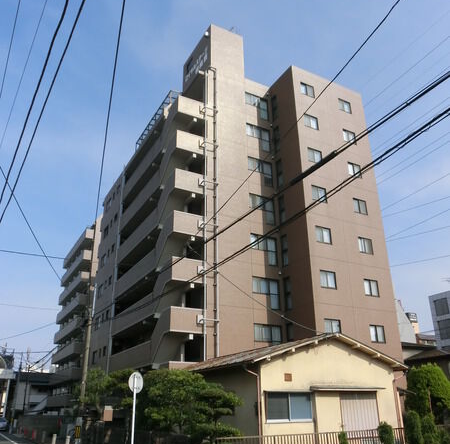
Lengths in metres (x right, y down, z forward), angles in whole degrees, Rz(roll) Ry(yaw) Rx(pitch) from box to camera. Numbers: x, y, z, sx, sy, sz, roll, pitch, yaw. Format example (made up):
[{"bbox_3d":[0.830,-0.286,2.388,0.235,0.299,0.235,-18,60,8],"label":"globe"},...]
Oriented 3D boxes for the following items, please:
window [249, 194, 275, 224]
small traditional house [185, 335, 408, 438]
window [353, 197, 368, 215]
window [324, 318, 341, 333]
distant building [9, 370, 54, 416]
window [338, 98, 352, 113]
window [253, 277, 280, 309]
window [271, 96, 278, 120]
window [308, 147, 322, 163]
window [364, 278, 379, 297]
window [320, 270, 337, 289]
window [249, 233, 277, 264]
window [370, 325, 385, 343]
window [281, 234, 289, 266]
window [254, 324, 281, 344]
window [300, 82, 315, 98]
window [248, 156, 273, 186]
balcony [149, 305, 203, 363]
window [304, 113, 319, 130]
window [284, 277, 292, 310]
[{"bbox_3d":[2.474,-0.799,28.878,1.933,1.900,0.140,11,-25,-26],"label":"window"},{"bbox_3d":[2.653,7.242,18.117,7.400,4.250,6.400,11,-25,-27],"label":"small traditional house"},{"bbox_3d":[9.274,-1.018,29.585,1.200,1.050,0.120,11,-25,-27],"label":"window"},{"bbox_3d":[6.223,6.138,24.773,1.180,1.040,0.120,11,-25,-27],"label":"window"},{"bbox_3d":[-28.339,25.817,64.483,6.500,6.400,7.000,11,-25,-27],"label":"distant building"},{"bbox_3d":[9.038,-8.689,32.686,1.196,1.003,0.140,11,-25,-26],"label":"window"},{"bbox_3d":[2.553,4.433,26.727,1.933,1.856,0.140,11,-25,-26],"label":"window"},{"bbox_3d":[3.776,-8.479,32.379,0.140,2.000,0.620,11,-25,-26],"label":"window"},{"bbox_3d":[6.063,-4.445,29.165,1.173,0.916,0.140,11,-25,-26],"label":"window"},{"bbox_3d":[9.263,4.213,27.399,1.208,1.033,0.140,11,-25,-26],"label":"window"},{"bbox_3d":[6.168,3.493,25.892,1.203,1.049,0.140,11,-25,-26],"label":"window"},{"bbox_3d":[2.514,1.820,27.802,1.933,1.859,0.140,11,-25,-26],"label":"window"},{"bbox_3d":[9.297,6.817,26.327,1.200,1.020,0.120,11,-25,-27],"label":"window"},{"bbox_3d":[3.932,1.879,28.121,0.140,2.000,0.620,11,-25,-26],"label":"window"},{"bbox_3d":[2.593,7.060,25.647,1.933,1.865,0.140,11,-25,-26],"label":"window"},{"bbox_3d":[5.962,-9.481,31.221,1.145,0.957,0.140,11,-25,-26],"label":"window"},{"bbox_3d":[2.465,-3.392,29.885,1.990,1.910,0.120,11,-25,-27],"label":"window"},{"bbox_3d":[-2.521,6.258,24.130,1.970,2.560,2.150,11,-25,-27],"label":"balcony"},{"bbox_3d":[6.030,-6.926,30.114,1.200,0.970,0.120,11,-25,-27],"label":"window"},{"bbox_3d":[3.951,4.529,27.113,0.120,2.110,0.650,11,-25,-27],"label":"window"}]

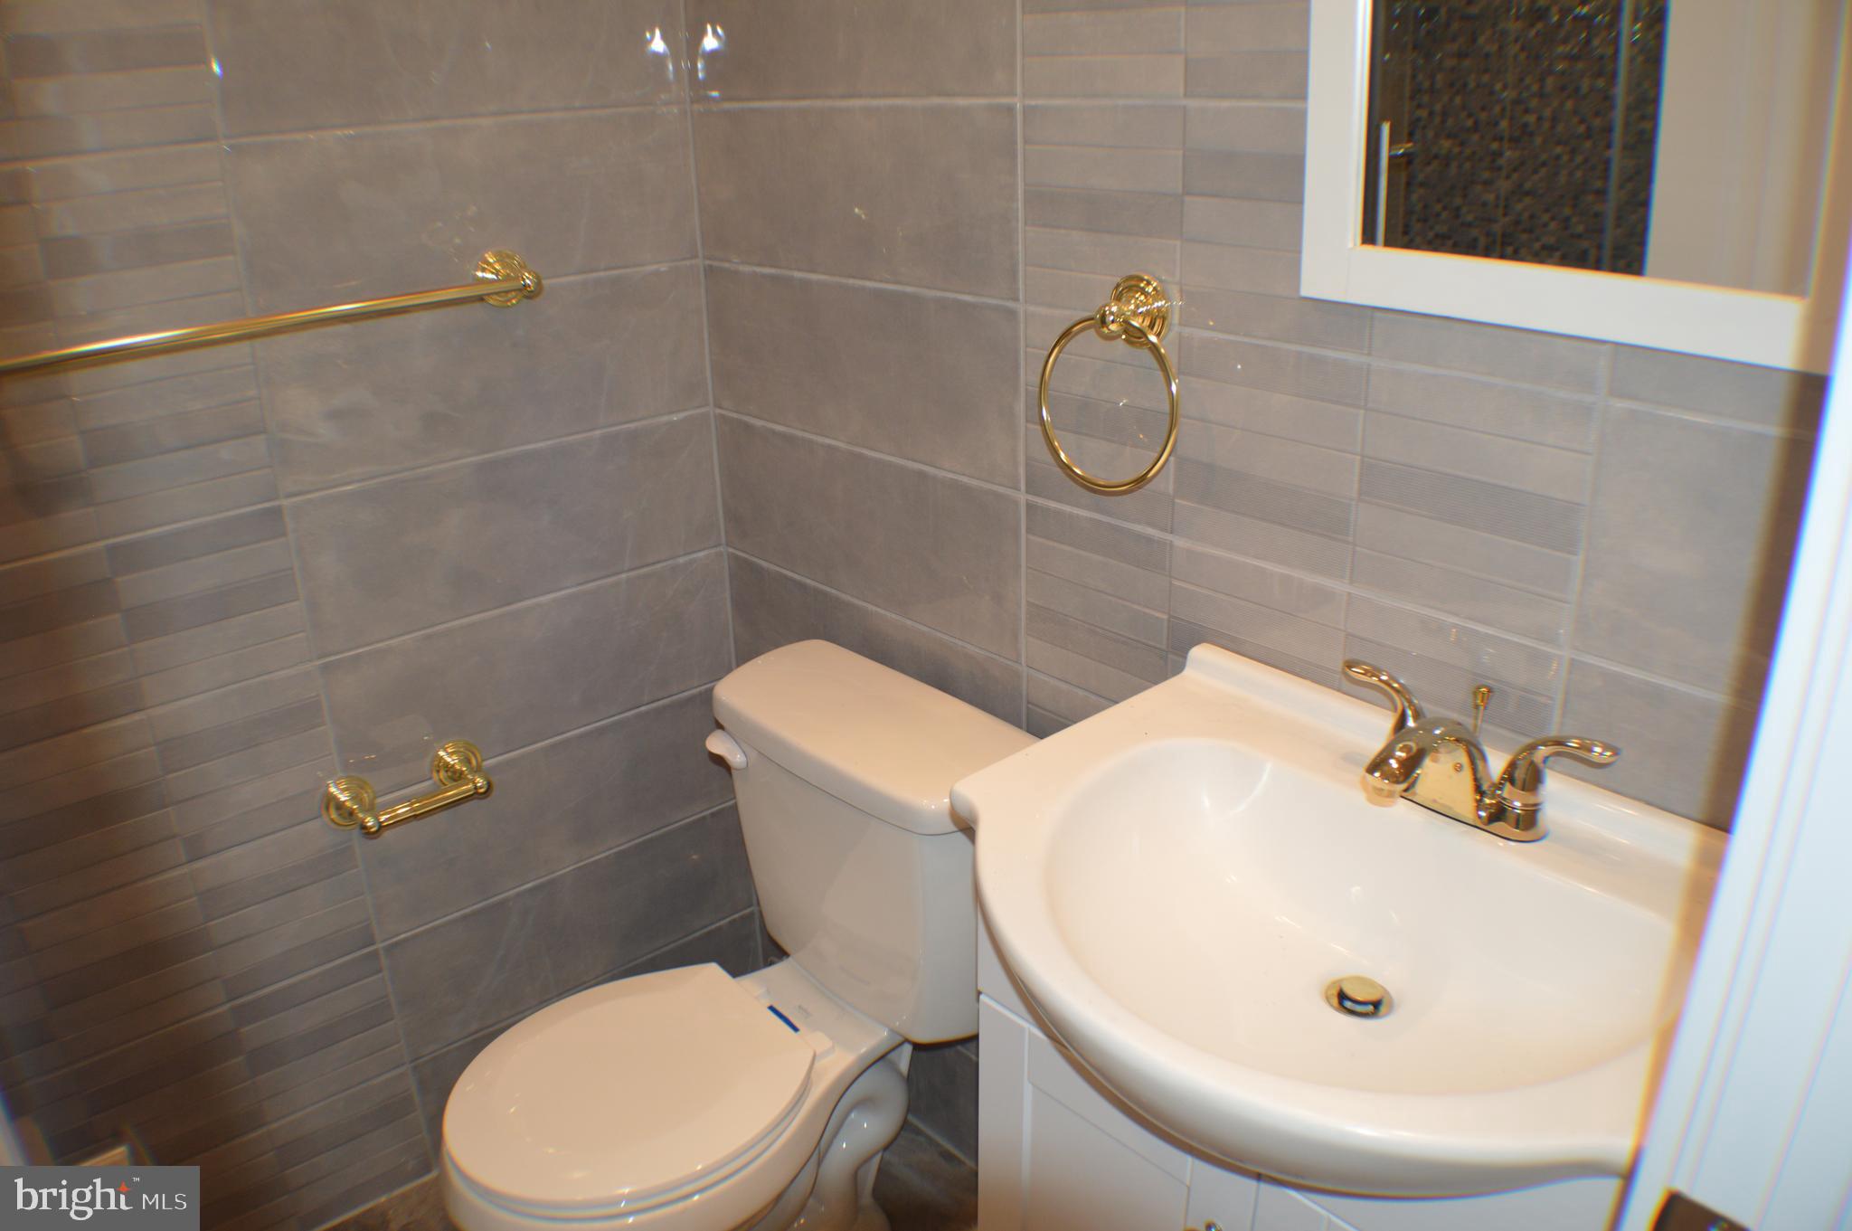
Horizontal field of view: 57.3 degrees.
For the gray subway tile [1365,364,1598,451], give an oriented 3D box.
[{"bbox_3d":[0.422,-0.160,1.298,0.010,0.037,0.201,-18,25,-35],"label":"gray subway tile"}]

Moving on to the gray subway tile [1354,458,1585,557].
[{"bbox_3d":[0.423,-0.089,1.328,0.010,0.037,0.201,-18,25,-35],"label":"gray subway tile"}]

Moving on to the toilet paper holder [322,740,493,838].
[{"bbox_3d":[-0.600,0.211,1.999,0.200,0.068,0.093,-18,25,-35],"label":"toilet paper holder"}]

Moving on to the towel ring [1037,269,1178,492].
[{"bbox_3d":[0.177,-0.208,1.544,0.066,0.198,0.178,-18,25,-35],"label":"towel ring"}]

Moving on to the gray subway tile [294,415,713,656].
[{"bbox_3d":[-0.488,-0.108,2.061,0.548,0.187,0.010,-18,25,-35],"label":"gray subway tile"}]

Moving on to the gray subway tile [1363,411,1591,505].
[{"bbox_3d":[0.423,-0.124,1.313,0.010,0.038,0.201,-18,25,-35],"label":"gray subway tile"}]

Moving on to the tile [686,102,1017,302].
[{"bbox_3d":[-0.092,-0.462,1.861,0.010,0.187,0.594,-18,25,-35],"label":"tile"}]

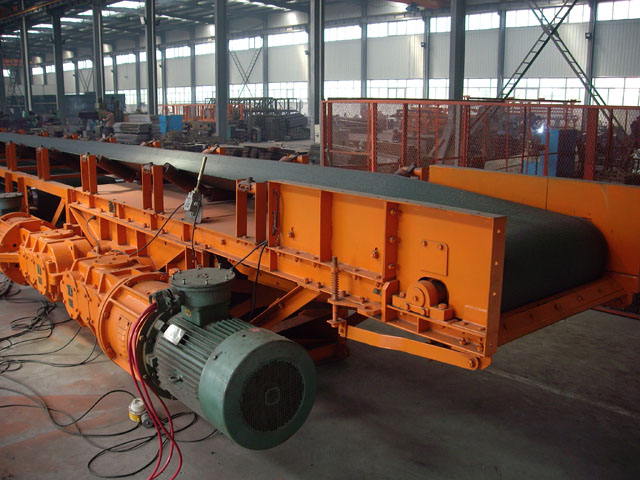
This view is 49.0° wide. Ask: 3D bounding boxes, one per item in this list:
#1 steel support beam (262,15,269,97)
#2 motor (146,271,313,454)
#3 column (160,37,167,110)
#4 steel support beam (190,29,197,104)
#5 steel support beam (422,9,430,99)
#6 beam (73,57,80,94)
[{"bbox_3d":[-4.643,-14.745,60.153,0.400,8.700,0.270,-10,15,-40],"label":"steel support beam"},{"bbox_3d":[-0.444,0.524,3.219,0.540,0.690,0.790,-9,14,-38],"label":"motor"},{"bbox_3d":[-16.257,-17.249,73.446,0.400,8.700,0.270,-10,15,-40],"label":"column"},{"bbox_3d":[-12.438,-16.430,69.047,0.400,8.700,0.270,-10,15,-40],"label":"steel support beam"},{"bbox_3d":[7.108,-11.864,46.906,0.400,8.200,0.270,-10,15,-40],"label":"steel support beam"},{"bbox_3d":[-31.614,-20.301,91.467,0.400,8.200,0.270,-10,15,-40],"label":"beam"}]

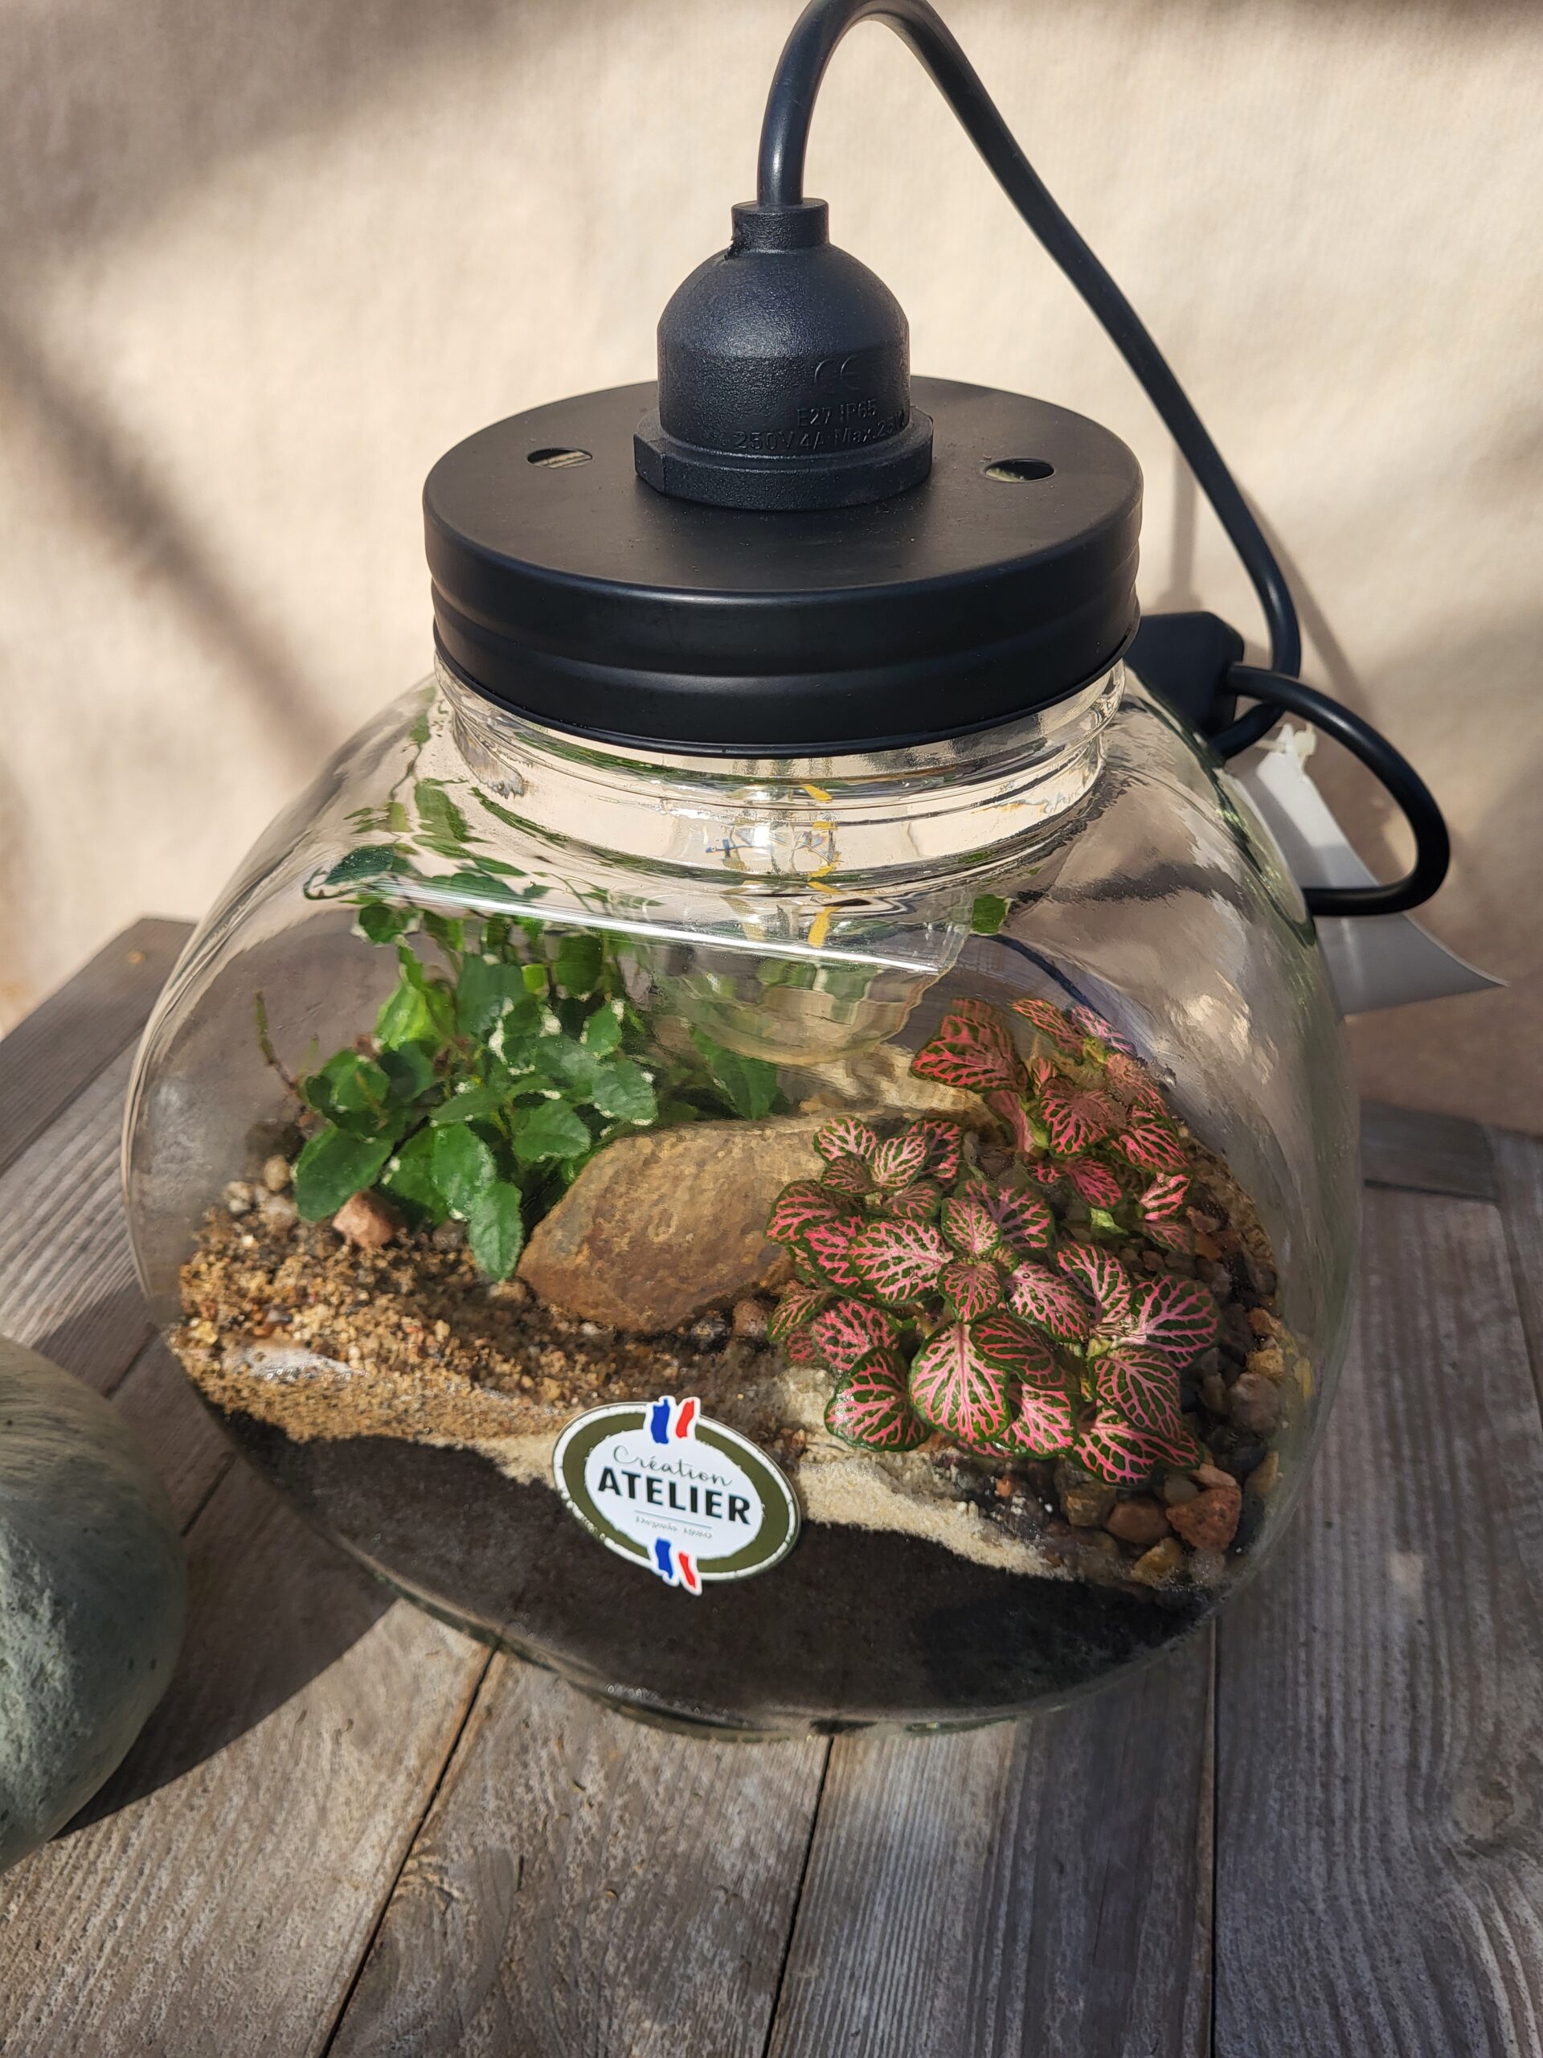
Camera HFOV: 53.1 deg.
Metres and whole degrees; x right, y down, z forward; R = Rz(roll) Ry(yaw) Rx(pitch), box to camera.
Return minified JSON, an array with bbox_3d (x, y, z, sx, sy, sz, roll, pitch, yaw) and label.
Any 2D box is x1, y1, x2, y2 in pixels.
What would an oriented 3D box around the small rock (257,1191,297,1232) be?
[{"bbox_3d":[-0.111,0.041,0.347,0.009,0.008,0.008,-2,36,0],"label":"small rock"}]

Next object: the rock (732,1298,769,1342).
[{"bbox_3d":[-0.004,0.062,0.329,0.008,0.008,0.009,1,36,0],"label":"rock"}]

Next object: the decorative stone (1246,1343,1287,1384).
[{"bbox_3d":[0.107,0.072,0.333,0.009,0.008,0.009,1,36,0],"label":"decorative stone"}]

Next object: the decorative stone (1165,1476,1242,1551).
[{"bbox_3d":[0.080,0.090,0.287,0.013,0.011,0.012,-2,36,0],"label":"decorative stone"}]

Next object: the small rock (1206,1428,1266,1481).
[{"bbox_3d":[0.089,0.081,0.295,0.011,0.008,0.010,-2,36,0],"label":"small rock"}]

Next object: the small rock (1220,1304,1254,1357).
[{"bbox_3d":[0.102,0.066,0.340,0.009,0.010,0.012,1,36,0],"label":"small rock"}]

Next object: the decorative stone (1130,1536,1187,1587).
[{"bbox_3d":[0.072,0.099,0.288,0.011,0.008,0.009,-2,36,0],"label":"decorative stone"}]

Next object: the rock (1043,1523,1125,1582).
[{"bbox_3d":[0.062,0.104,0.307,0.015,0.011,0.012,1,36,0],"label":"rock"}]

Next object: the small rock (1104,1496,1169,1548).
[{"bbox_3d":[0.073,0.098,0.308,0.013,0.010,0.011,1,36,0],"label":"small rock"}]

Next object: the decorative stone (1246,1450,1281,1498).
[{"bbox_3d":[0.100,0.091,0.315,0.009,0.009,0.011,1,36,0],"label":"decorative stone"}]

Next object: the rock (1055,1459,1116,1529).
[{"bbox_3d":[0.063,0.094,0.312,0.012,0.011,0.014,1,36,0],"label":"rock"}]

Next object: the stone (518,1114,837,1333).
[{"bbox_3d":[-0.016,0.035,0.326,0.070,0.037,0.037,-2,36,0],"label":"stone"}]

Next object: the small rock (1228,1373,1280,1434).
[{"bbox_3d":[0.102,0.079,0.326,0.011,0.011,0.013,1,36,0],"label":"small rock"}]

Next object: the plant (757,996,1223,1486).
[{"bbox_3d":[0.040,0.037,0.314,0.083,0.045,0.096,-2,36,0],"label":"plant"}]

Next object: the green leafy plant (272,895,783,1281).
[{"bbox_3d":[-0.051,0.010,0.334,0.105,0.063,0.066,-2,36,0],"label":"green leafy plant"}]

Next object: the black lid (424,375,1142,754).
[{"bbox_3d":[0.002,-0.085,0.266,0.120,0.025,0.120,-1,36,1],"label":"black lid"}]

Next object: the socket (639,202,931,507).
[{"bbox_3d":[0.002,-0.111,0.252,0.050,0.040,0.050,0,36,0],"label":"socket"}]

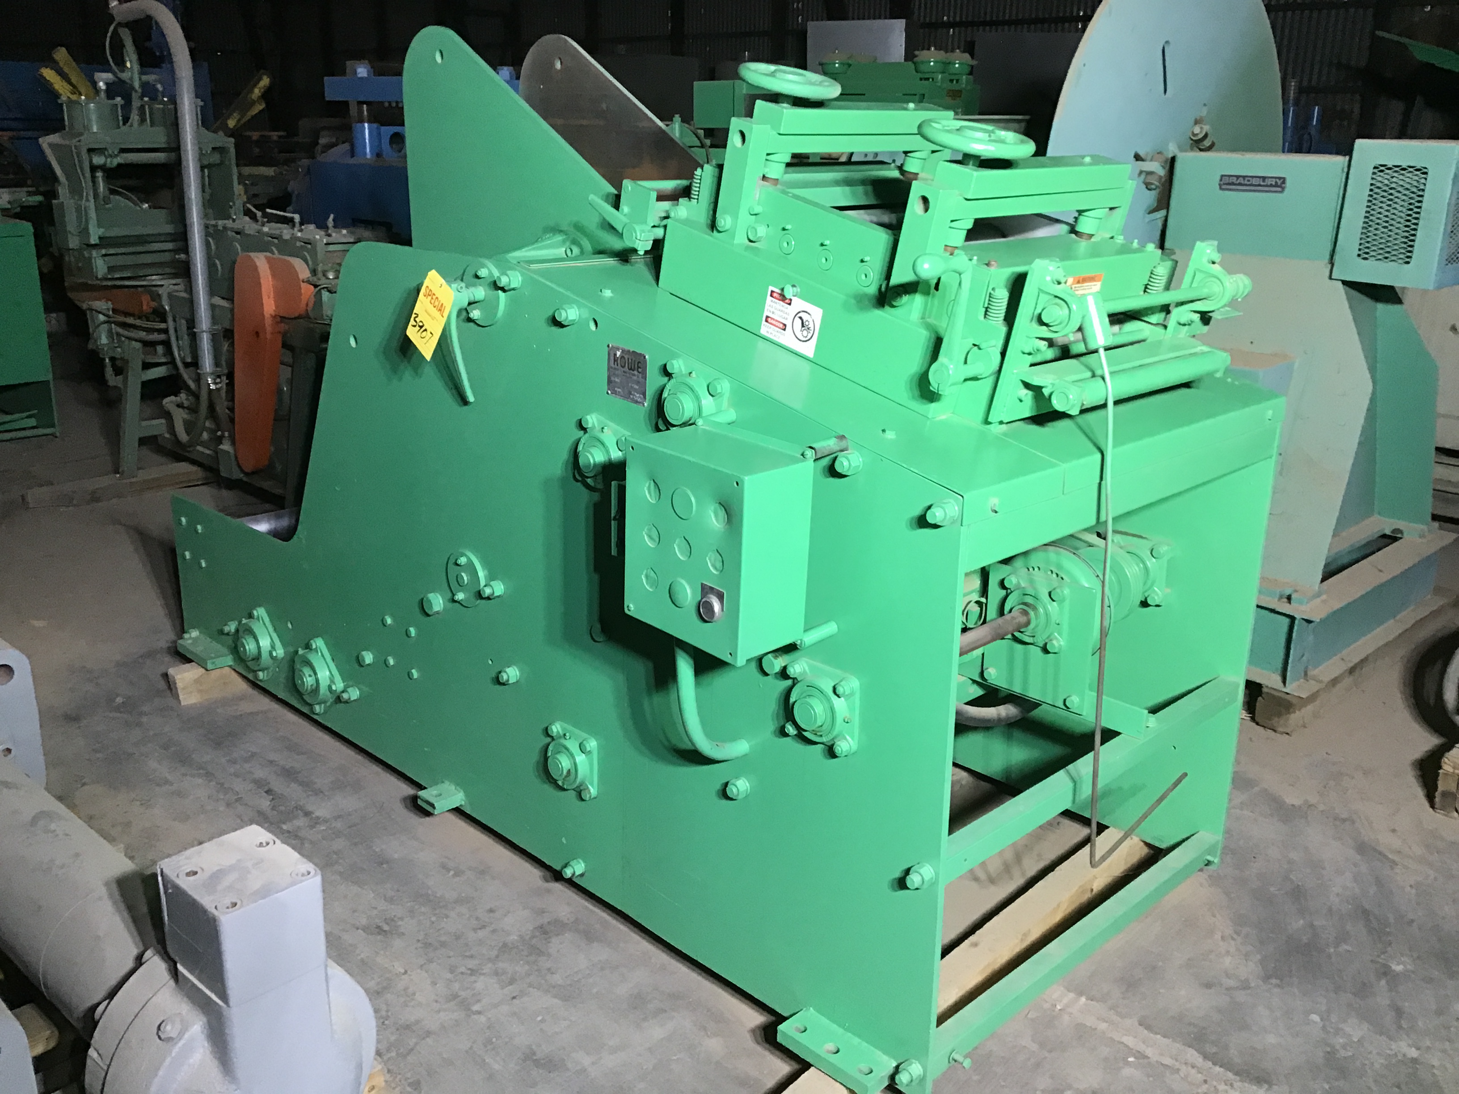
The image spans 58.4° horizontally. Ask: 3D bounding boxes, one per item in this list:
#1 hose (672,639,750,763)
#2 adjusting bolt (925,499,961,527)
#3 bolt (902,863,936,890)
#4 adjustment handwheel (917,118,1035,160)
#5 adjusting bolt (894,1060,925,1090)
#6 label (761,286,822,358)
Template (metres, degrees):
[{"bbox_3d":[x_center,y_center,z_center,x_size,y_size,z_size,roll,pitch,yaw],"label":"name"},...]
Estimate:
[{"bbox_3d":[-0.019,0.195,1.808,0.132,0.245,0.022,-16,24,-42],"label":"hose"},{"bbox_3d":[0.245,-0.038,1.531,0.031,0.033,0.033,-16,24,-42],"label":"adjusting bolt"},{"bbox_3d":[0.243,0.427,1.679,0.029,0.034,0.034,-16,24,-42],"label":"bolt"},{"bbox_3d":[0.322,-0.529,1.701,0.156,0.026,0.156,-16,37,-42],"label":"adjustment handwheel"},{"bbox_3d":[0.242,0.717,1.770,0.029,0.034,0.034,-16,24,-42],"label":"adjusting bolt"},{"bbox_3d":[0.089,-0.325,1.882,0.002,0.070,0.107,-16,37,-42],"label":"label"}]

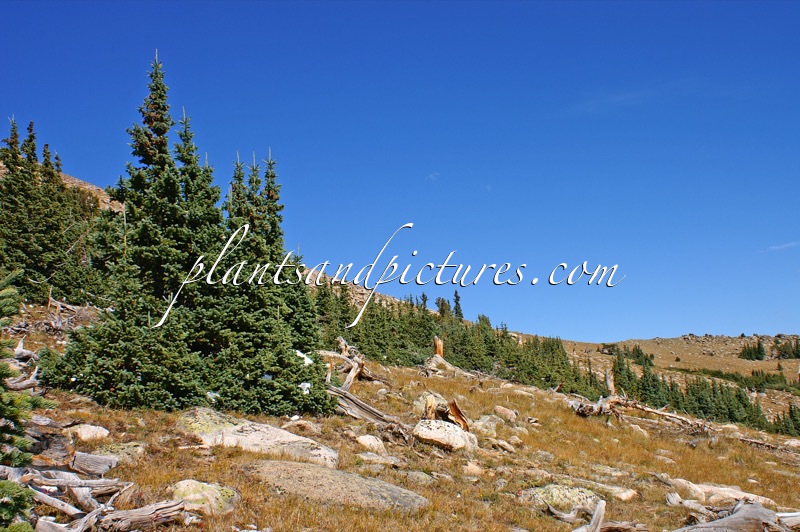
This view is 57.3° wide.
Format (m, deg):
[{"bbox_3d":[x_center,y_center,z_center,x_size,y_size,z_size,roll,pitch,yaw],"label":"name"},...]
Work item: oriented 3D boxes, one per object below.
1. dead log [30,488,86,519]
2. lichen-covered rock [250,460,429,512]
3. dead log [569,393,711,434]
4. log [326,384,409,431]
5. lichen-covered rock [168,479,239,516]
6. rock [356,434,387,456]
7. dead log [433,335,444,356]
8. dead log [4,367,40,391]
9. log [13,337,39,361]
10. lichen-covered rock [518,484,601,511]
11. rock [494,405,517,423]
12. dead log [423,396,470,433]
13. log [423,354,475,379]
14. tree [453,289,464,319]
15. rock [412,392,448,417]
[{"bbox_3d":[-2.424,1.678,5.200,0.580,0.120,0.100,-3,-6,33],"label":"dead log"},{"bbox_3d":[-0.539,2.049,6.900,1.620,0.270,0.720,11,-3,9],"label":"lichen-covered rock"},{"bbox_3d":[6.195,3.818,19.000,3.500,0.600,0.700,12,-3,-6],"label":"dead log"},{"bbox_3d":[-0.532,2.305,12.000,1.450,0.260,0.320,30,-3,13],"label":"log"},{"bbox_3d":[-1.705,2.016,6.400,0.570,0.270,0.420,0,-4,0],"label":"lichen-covered rock"},{"bbox_3d":[-0.370,2.349,9.600,0.380,0.250,0.300,6,-4,0],"label":"rock"},{"bbox_3d":[1.260,2.601,24.000,0.340,0.700,0.340,0,-4,0],"label":"dead log"},{"bbox_3d":[-5.307,1.581,10.300,0.460,0.320,0.200,0,-5,0],"label":"dead log"},{"bbox_3d":[-6.287,1.385,12.300,0.400,0.380,0.200,-1,-5,10],"label":"log"},{"bbox_3d":[1.576,2.300,7.300,0.780,0.200,0.450,6,-4,0],"label":"lichen-covered rock"},{"bbox_3d":[1.987,2.778,13.800,0.430,0.280,0.320,-1,-5,12],"label":"rock"},{"bbox_3d":[0.679,2.169,10.700,0.650,0.480,0.450,-1,-5,10],"label":"dead log"},{"bbox_3d":[1.148,2.332,17.000,1.200,0.500,0.600,0,-2,-8],"label":"log"},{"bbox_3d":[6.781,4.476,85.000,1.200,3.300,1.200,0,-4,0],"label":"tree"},{"bbox_3d":[0.477,2.098,11.100,0.540,0.360,0.450,-1,-5,10],"label":"rock"}]

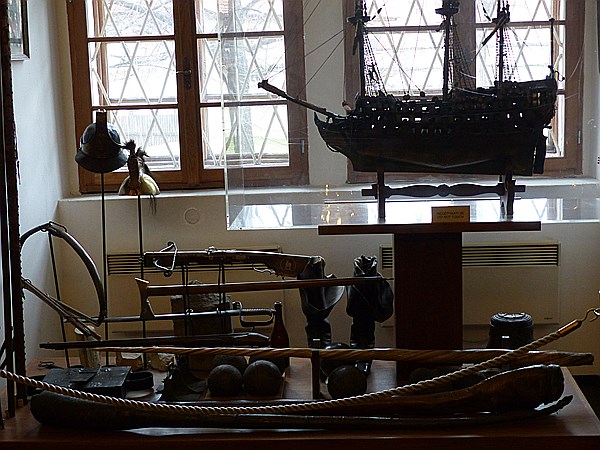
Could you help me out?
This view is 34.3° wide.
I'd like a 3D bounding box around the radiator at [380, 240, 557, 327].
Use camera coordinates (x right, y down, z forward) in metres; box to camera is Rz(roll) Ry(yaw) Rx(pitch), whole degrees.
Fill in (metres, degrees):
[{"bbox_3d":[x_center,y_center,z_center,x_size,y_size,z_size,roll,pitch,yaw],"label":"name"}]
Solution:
[{"bbox_3d":[0.854,0.297,4.907,0.890,0.410,0.100,-1,8,3],"label":"radiator"}]

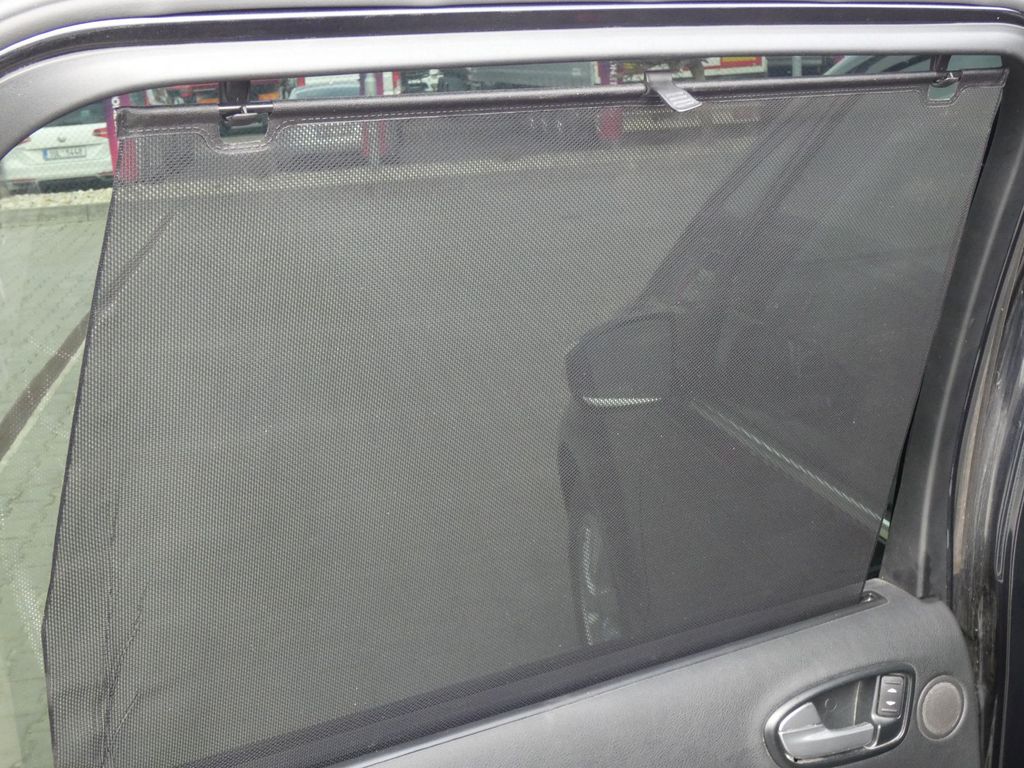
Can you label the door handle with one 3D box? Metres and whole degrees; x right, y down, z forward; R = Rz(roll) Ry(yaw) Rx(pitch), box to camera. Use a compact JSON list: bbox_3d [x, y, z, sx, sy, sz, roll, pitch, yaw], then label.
[{"bbox_3d":[0.243,0.270,0.985,0.088,0.043,0.028,-9,14,-28],"label":"door handle"}]

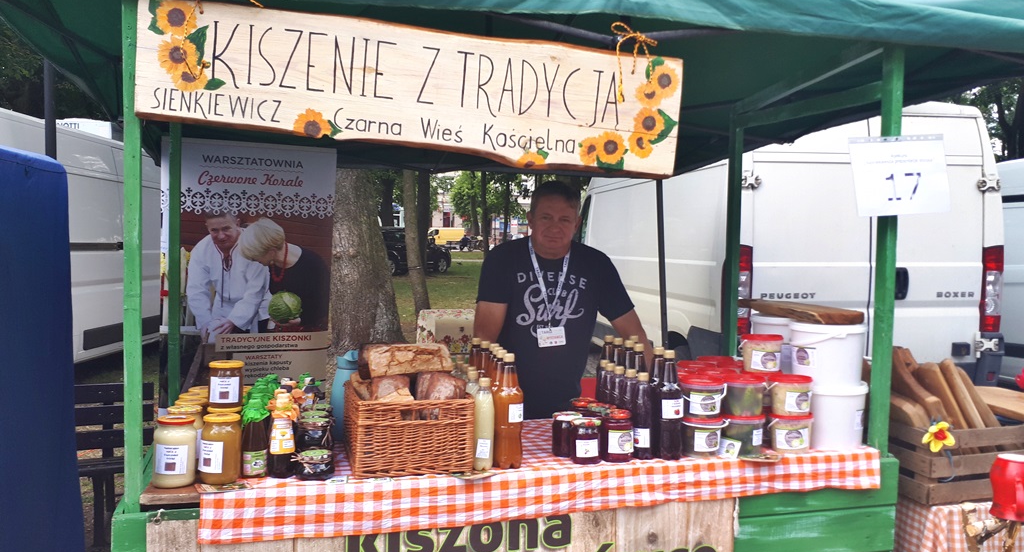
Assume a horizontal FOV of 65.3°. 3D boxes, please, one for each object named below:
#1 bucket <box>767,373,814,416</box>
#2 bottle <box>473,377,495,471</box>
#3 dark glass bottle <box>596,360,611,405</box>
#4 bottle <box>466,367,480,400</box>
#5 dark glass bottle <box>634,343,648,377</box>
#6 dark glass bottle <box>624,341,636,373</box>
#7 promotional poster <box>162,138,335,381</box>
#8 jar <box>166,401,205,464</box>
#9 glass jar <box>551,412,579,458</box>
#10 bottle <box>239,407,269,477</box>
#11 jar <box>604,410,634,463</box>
[{"bbox_3d":[0.846,0.357,2.409,0.128,0.117,0.128,2,3,20],"label":"bucket"},{"bbox_3d":[-0.076,0.405,2.189,0.054,0.246,0.054,0,3,-2],"label":"bottle"},{"bbox_3d":[0.291,0.384,2.505,0.057,0.236,0.057,0,2,-15],"label":"dark glass bottle"},{"bbox_3d":[-0.104,0.371,2.160,0.056,0.225,0.056,0,2,-3],"label":"bottle"},{"bbox_3d":[0.362,0.335,2.260,0.073,0.284,0.073,1,2,9],"label":"dark glass bottle"},{"bbox_3d":[0.348,0.332,2.339,0.073,0.284,0.073,1,2,9],"label":"dark glass bottle"},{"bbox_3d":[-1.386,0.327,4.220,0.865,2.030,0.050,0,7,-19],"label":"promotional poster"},{"bbox_3d":[-0.833,0.414,2.035,0.102,0.152,0.102,-1,2,-22],"label":"jar"},{"bbox_3d":[0.155,0.441,2.231,0.082,0.113,0.082,1,3,0],"label":"glass jar"},{"bbox_3d":[-0.681,0.430,2.115,0.066,0.194,0.066,-1,3,-18],"label":"bottle"},{"bbox_3d":[0.307,0.459,2.301,0.086,0.133,0.086,1,3,8],"label":"jar"}]

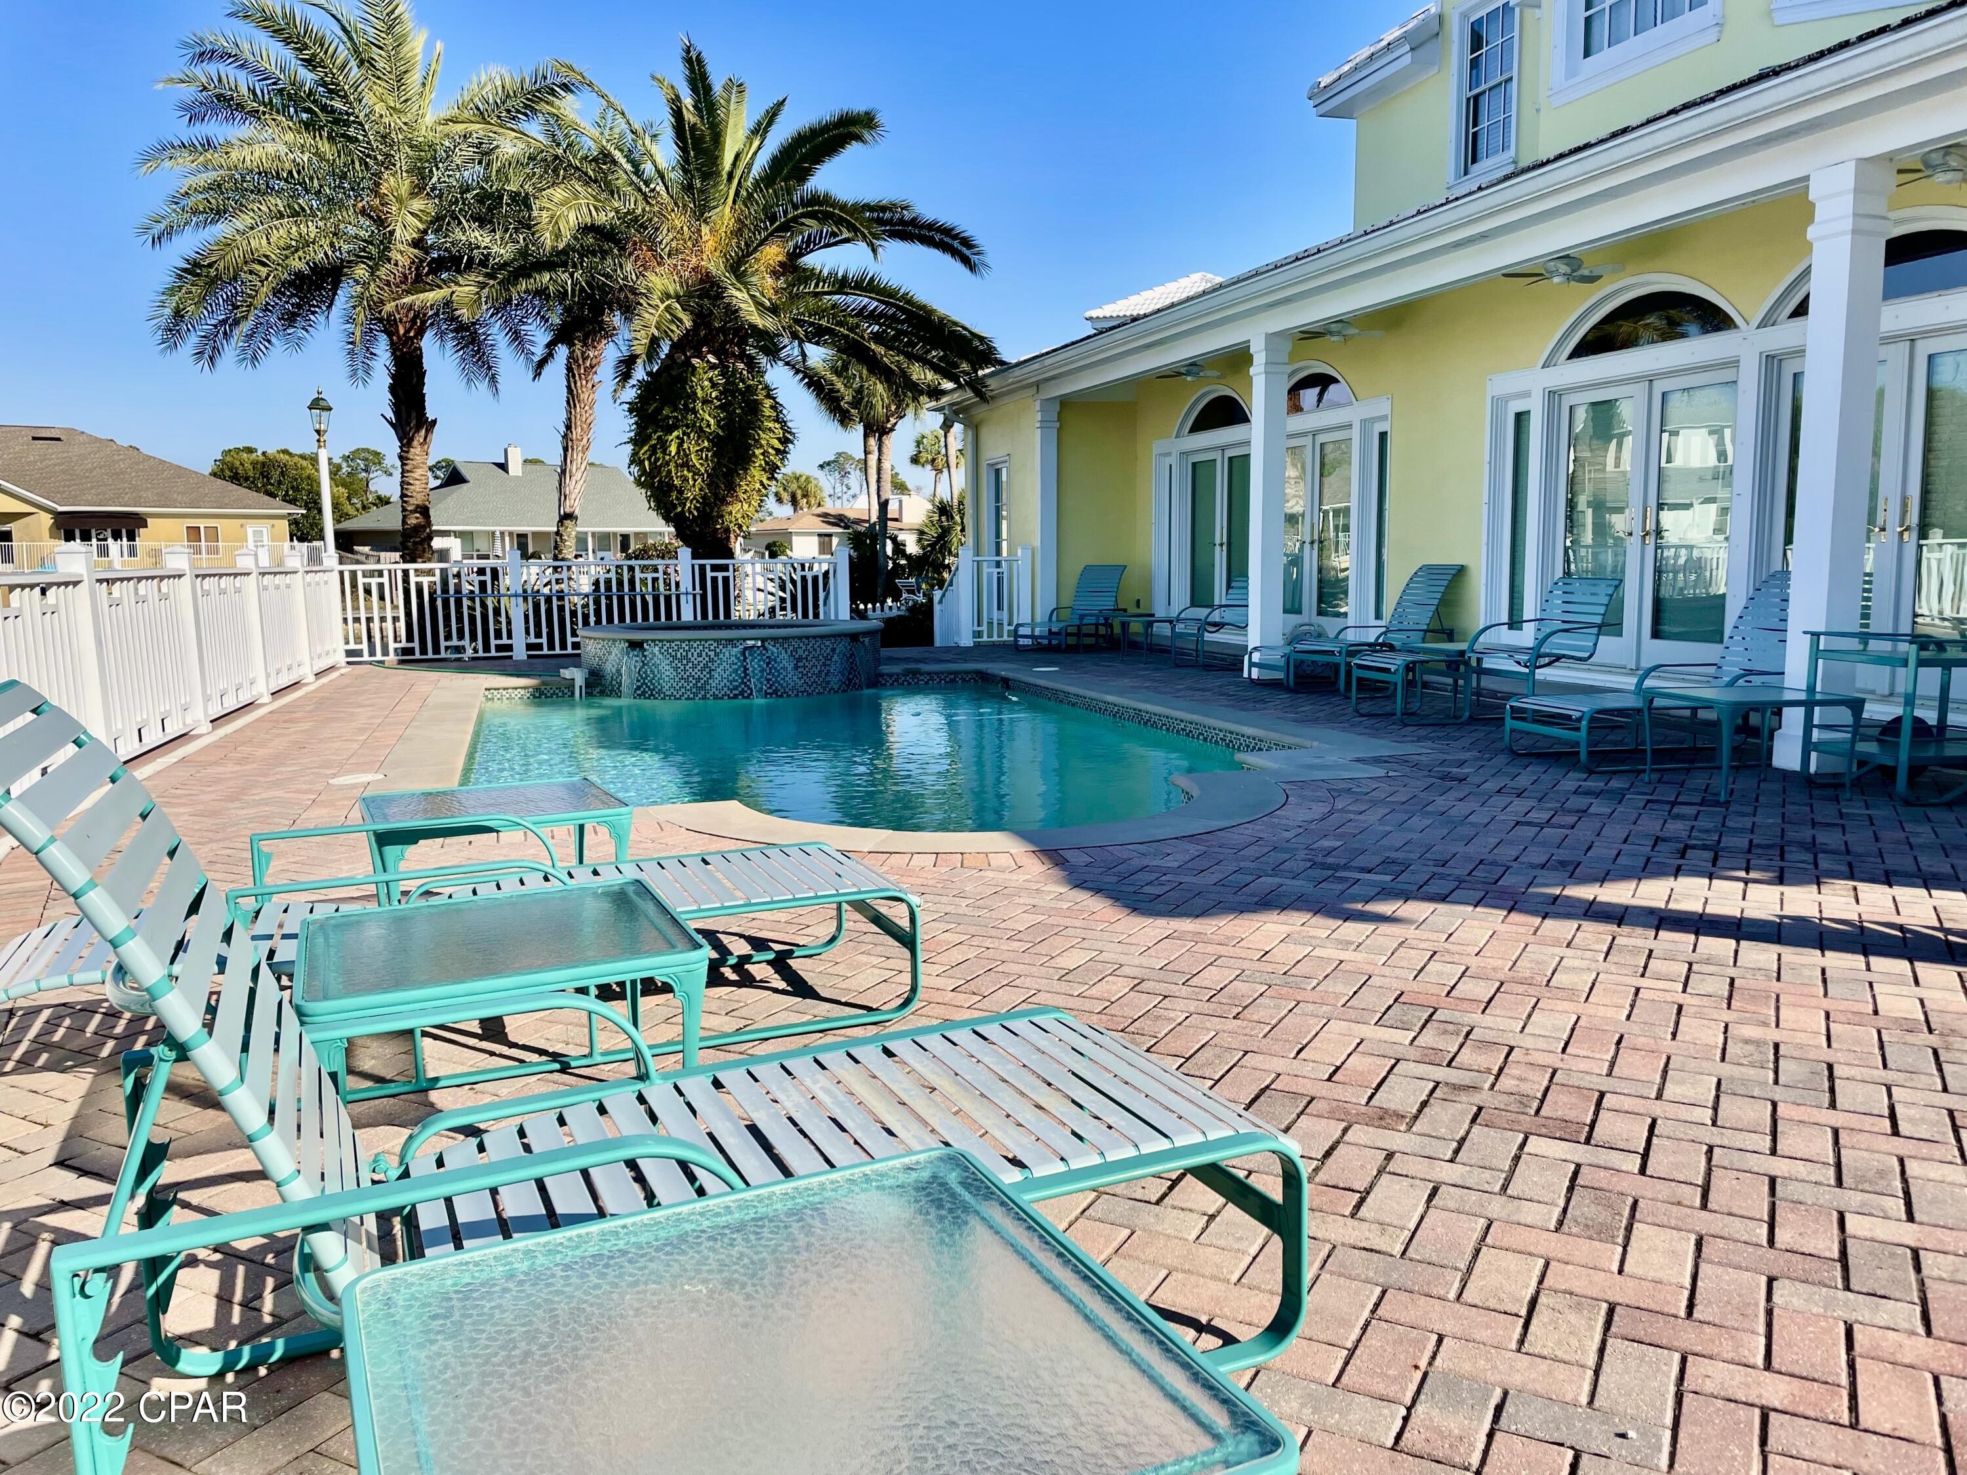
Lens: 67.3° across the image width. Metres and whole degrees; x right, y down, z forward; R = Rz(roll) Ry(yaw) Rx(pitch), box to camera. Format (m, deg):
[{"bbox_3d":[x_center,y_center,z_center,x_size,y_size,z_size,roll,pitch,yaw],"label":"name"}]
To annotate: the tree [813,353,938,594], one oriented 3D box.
[{"bbox_3d":[-2.336,-5.202,31.726,2.900,5.989,2.900,-2,7,-16],"label":"tree"}]

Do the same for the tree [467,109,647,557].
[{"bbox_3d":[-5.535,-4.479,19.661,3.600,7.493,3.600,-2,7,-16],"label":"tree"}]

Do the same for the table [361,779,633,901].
[{"bbox_3d":[-1.365,0.409,4.138,0.645,0.455,0.645,-4,8,-25],"label":"table"}]

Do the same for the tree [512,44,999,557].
[{"bbox_3d":[-3.012,-4.625,18.807,6.100,7.952,6.000,-2,7,-16],"label":"tree"}]

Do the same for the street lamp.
[{"bbox_3d":[-7.179,-2.819,16.023,0.300,1.875,0.300,-2,7,-16],"label":"street lamp"}]

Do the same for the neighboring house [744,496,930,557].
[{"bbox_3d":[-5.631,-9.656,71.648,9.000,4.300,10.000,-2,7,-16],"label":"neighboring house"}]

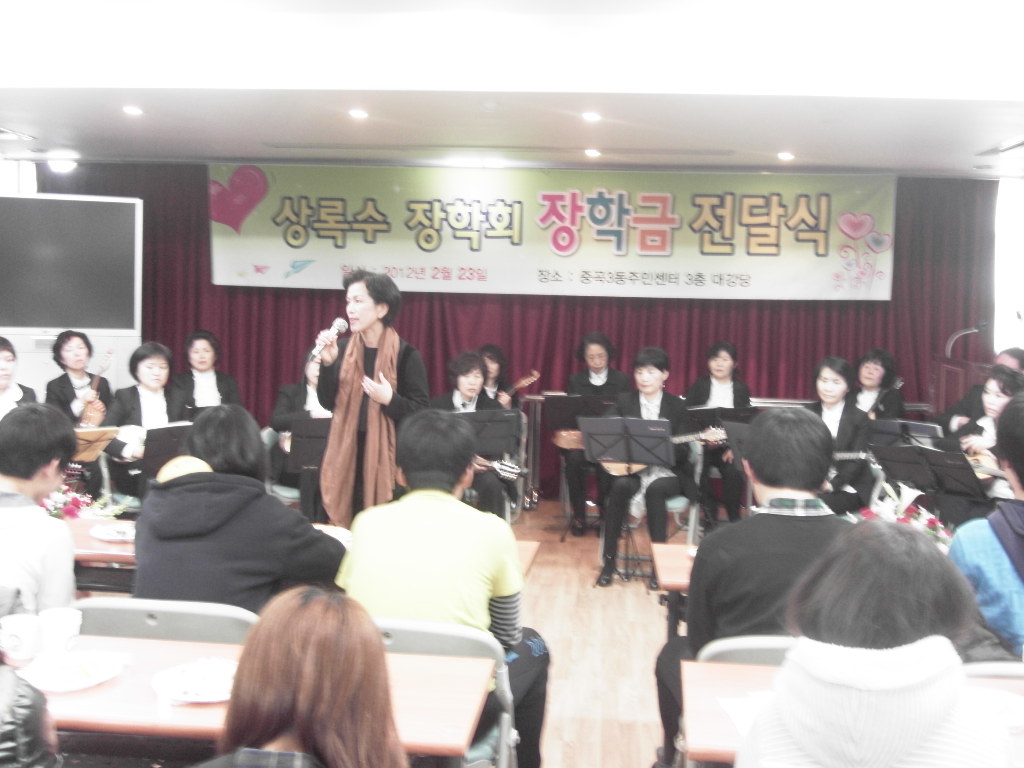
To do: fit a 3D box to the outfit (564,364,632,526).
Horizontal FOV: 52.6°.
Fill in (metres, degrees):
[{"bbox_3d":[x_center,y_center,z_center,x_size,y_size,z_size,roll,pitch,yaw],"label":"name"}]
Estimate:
[{"bbox_3d":[0.563,0.419,6.900,0.480,1.040,0.660,2,6,7],"label":"outfit"}]

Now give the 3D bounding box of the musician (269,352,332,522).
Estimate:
[{"bbox_3d":[-1.101,0.397,5.611,0.490,1.200,0.680,0,5,-12],"label":"musician"}]

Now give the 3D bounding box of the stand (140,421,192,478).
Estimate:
[{"bbox_3d":[-1.566,0.638,4.950,0.480,0.920,0.400,-1,6,-27],"label":"stand"}]

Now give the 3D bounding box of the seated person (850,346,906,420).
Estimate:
[{"bbox_3d":[2.178,0.410,6.240,0.520,1.230,0.720,4,6,27],"label":"seated person"}]

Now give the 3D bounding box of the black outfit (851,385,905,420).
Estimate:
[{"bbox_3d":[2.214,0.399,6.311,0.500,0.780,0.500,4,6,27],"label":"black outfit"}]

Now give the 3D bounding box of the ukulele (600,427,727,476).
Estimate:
[{"bbox_3d":[0.809,0.318,5.530,0.672,0.220,0.110,-11,-16,9],"label":"ukulele"}]

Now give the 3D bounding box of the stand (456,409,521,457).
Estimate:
[{"bbox_3d":[-0.203,0.612,5.450,0.500,0.940,0.400,2,6,3],"label":"stand"}]

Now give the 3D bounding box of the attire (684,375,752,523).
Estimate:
[{"bbox_3d":[1.366,0.453,6.850,0.470,1.000,0.680,2,6,3],"label":"attire"}]

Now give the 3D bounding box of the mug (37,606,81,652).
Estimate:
[{"bbox_3d":[-1.047,0.581,2.400,0.094,0.090,0.094,1,6,0],"label":"mug"}]

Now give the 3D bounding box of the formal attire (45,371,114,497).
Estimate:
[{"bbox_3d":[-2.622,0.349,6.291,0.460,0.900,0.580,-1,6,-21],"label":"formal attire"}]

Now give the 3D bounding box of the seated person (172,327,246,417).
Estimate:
[{"bbox_3d":[-1.989,0.267,6.698,0.470,1.240,0.700,-1,7,-16],"label":"seated person"}]

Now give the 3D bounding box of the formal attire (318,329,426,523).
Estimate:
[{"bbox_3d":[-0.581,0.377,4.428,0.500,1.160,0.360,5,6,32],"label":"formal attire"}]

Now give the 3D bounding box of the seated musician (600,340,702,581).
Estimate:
[{"bbox_3d":[0.742,0.420,5.633,0.480,1.230,0.680,3,5,18],"label":"seated musician"}]

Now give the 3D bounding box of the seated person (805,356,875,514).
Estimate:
[{"bbox_3d":[1.687,0.476,5.374,0.480,1.220,0.680,4,6,23],"label":"seated person"}]

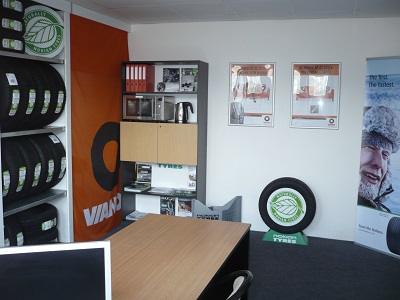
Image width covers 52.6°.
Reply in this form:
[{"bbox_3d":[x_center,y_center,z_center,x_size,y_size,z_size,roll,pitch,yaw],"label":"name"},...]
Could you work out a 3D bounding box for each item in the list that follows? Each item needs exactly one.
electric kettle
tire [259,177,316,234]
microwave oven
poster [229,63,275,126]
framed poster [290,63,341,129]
[{"bbox_3d":[-0.193,-0.427,4.644,0.215,0.240,0.160,3,8,16],"label":"electric kettle"},{"bbox_3d":[0.977,0.624,4.520,0.628,0.628,0.200,3,8,16],"label":"tire"},{"bbox_3d":[-0.598,-0.489,4.766,0.513,0.295,0.360,3,8,16],"label":"microwave oven"},{"bbox_3d":[0.596,-0.629,4.653,0.526,0.728,0.024,3,8,16],"label":"poster"},{"bbox_3d":[1.273,-0.591,4.459,0.524,0.727,0.024,3,8,16],"label":"framed poster"}]

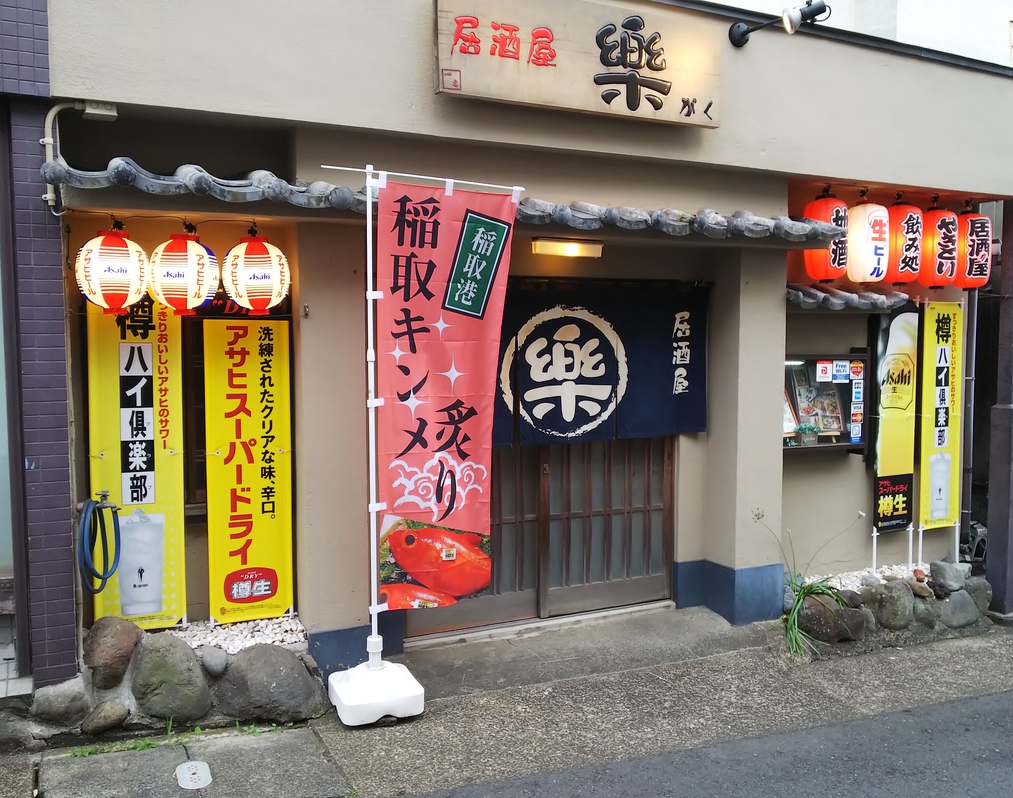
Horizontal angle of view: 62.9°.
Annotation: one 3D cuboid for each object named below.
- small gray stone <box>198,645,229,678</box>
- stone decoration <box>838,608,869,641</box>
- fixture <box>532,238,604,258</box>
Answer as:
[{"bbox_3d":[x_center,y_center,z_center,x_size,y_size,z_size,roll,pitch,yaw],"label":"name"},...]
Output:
[{"bbox_3d":[-1.234,1.103,3.483,0.125,0.130,0.110,-2,4,-23],"label":"small gray stone"},{"bbox_3d":[2.036,1.326,4.865,0.157,0.162,0.151,-1,4,-22],"label":"stone decoration"},{"bbox_3d":[0.309,-0.766,4.190,0.395,0.090,0.105,-2,3,-23],"label":"fixture"}]

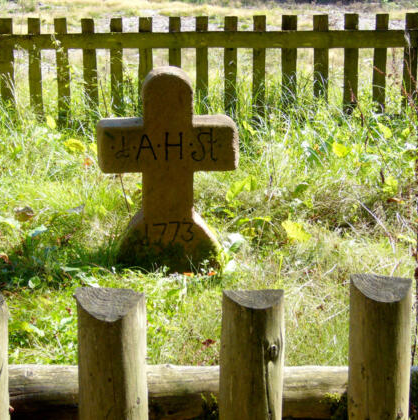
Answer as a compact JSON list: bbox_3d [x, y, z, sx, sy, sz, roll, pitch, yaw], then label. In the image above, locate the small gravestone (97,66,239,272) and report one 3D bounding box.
[{"bbox_3d":[-0.154,-0.159,3.994,0.533,0.790,0.200,0,12,0],"label":"small gravestone"}]

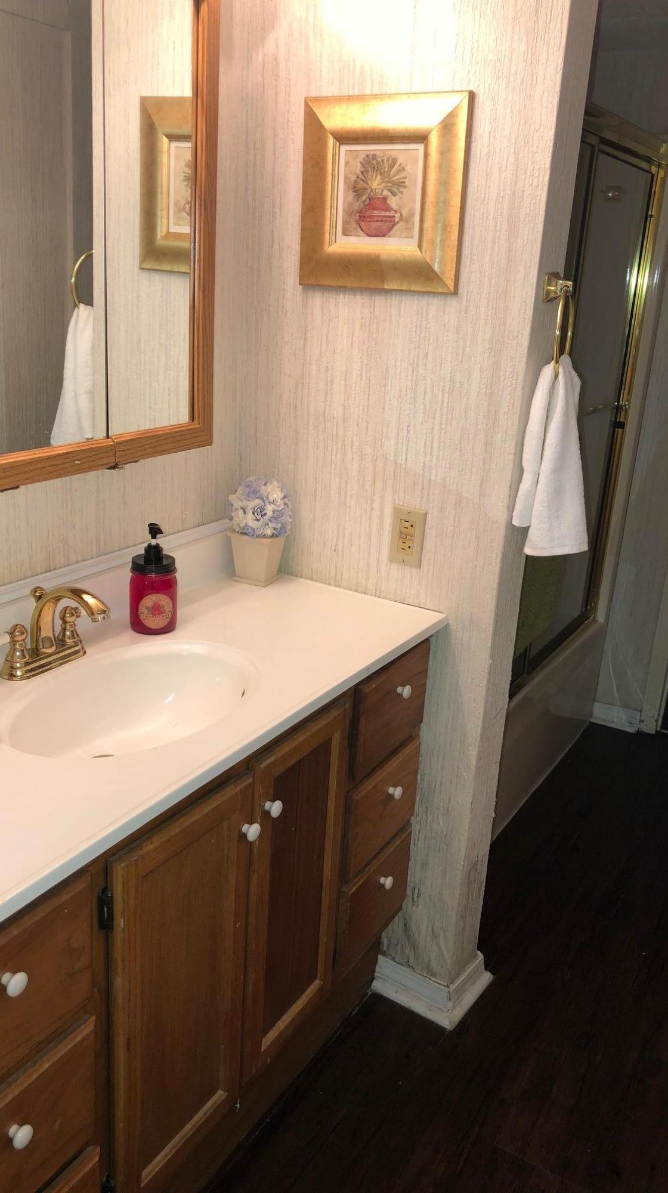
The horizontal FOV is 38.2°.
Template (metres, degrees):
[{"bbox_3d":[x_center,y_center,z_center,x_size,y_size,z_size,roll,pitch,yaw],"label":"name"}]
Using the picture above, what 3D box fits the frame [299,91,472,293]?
[{"bbox_3d":[0.079,-0.708,1.701,0.319,0.317,0.022,14,22,28],"label":"frame"}]

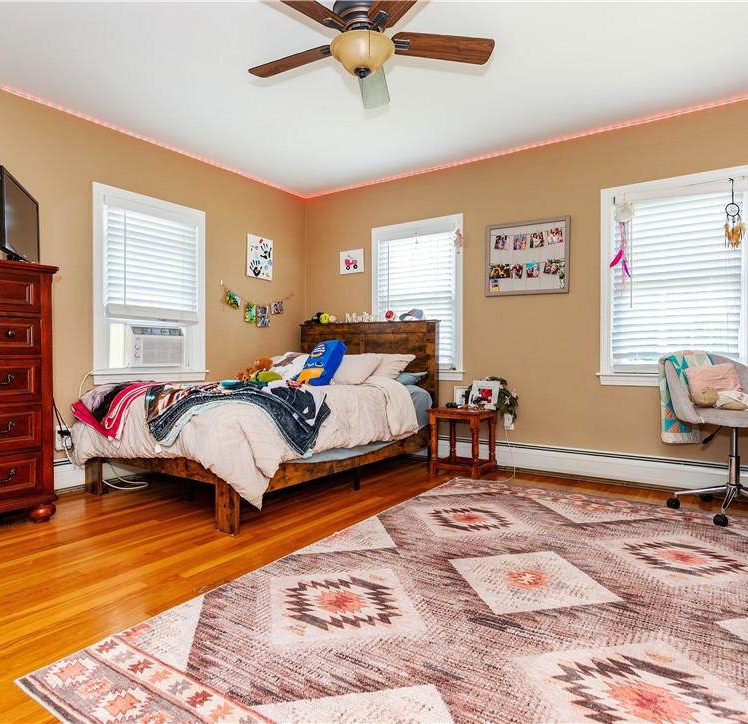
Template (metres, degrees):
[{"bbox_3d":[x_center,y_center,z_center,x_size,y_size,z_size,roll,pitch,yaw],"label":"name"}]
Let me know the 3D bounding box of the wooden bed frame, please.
[{"bbox_3d":[-0.669,0.253,3.643,1.498,1.132,2.126,1,2,34],"label":"wooden bed frame"}]

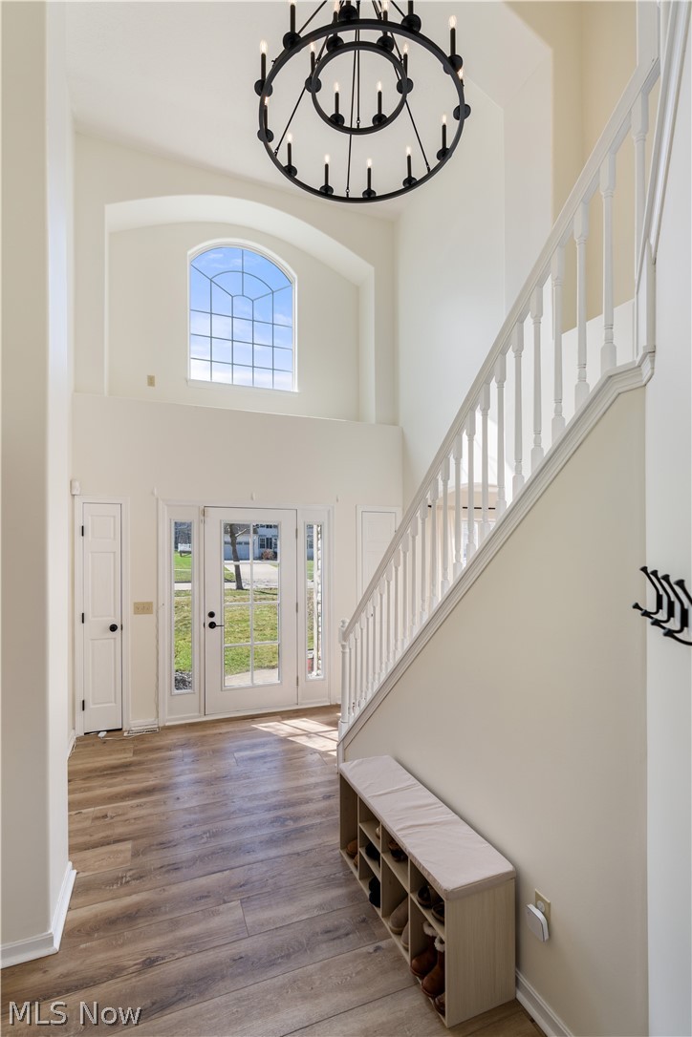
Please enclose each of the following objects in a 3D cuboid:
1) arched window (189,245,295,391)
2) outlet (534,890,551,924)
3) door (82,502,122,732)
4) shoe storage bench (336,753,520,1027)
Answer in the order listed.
[{"bbox_3d":[-1.163,-2.331,5.284,1.211,1.659,0.090,0,-2,-23],"label":"arched window"},{"bbox_3d":[0.710,1.426,1.667,0.009,0.115,0.070,0,-2,-23],"label":"outlet"},{"bbox_3d":[-2.189,0.886,4.168,0.305,2.030,0.040,0,-2,-23],"label":"door"},{"bbox_3d":[0.312,1.615,2.195,0.310,0.482,1.021,0,-2,-23],"label":"shoe storage bench"}]

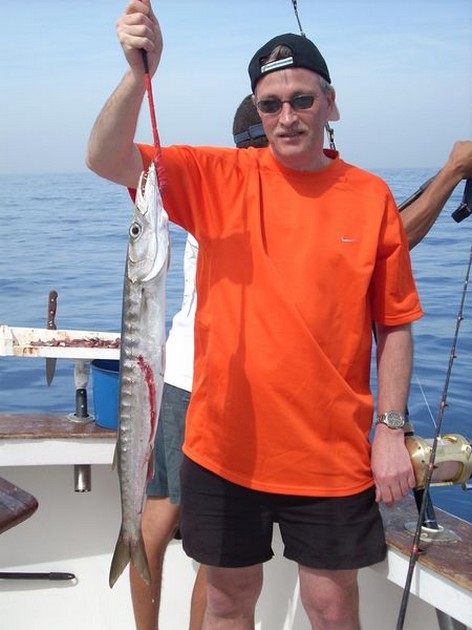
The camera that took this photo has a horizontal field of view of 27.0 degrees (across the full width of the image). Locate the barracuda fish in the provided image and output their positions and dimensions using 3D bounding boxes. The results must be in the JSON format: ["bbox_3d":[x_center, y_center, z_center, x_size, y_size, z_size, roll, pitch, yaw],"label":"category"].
[{"bbox_3d":[-0.163,0.113,1.674,0.081,0.742,0.058,6,9,11],"label":"barracuda fish"}]

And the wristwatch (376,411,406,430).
[{"bbox_3d":[0.337,0.229,2.130,0.066,0.042,0.058,8,3,-5],"label":"wristwatch"}]

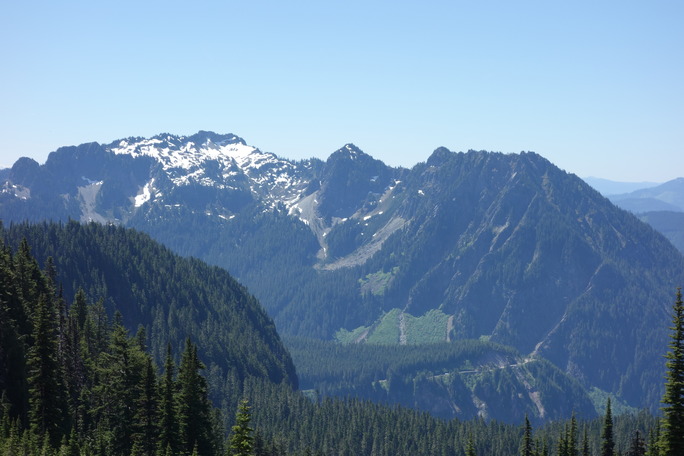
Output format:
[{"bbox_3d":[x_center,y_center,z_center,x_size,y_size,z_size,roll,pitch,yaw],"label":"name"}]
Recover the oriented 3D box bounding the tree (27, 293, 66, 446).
[{"bbox_3d":[-31.528,15.150,150.000,4.300,16.500,4.300,0,1,0],"label":"tree"}]

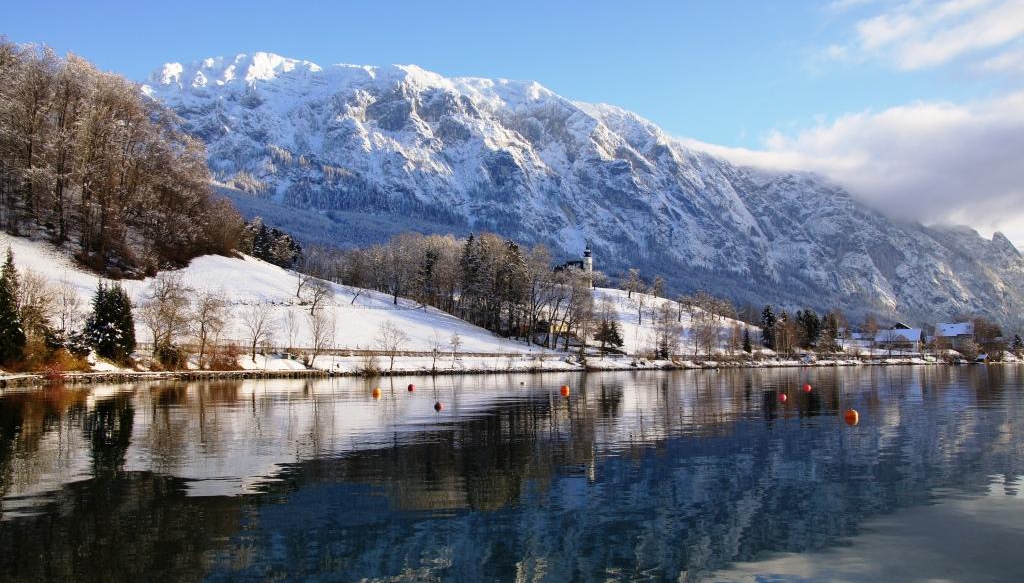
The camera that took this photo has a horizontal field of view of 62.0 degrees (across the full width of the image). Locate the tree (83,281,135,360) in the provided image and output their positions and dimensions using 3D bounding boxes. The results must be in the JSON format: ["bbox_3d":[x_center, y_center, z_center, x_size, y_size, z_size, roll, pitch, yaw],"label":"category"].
[{"bbox_3d":[-59.950,4.470,127.000,7.450,11.920,7.450,2,-5,-25],"label":"tree"}]

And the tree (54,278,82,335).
[{"bbox_3d":[-71.784,2.428,138.000,4.530,9.390,4.530,2,-5,-27],"label":"tree"}]

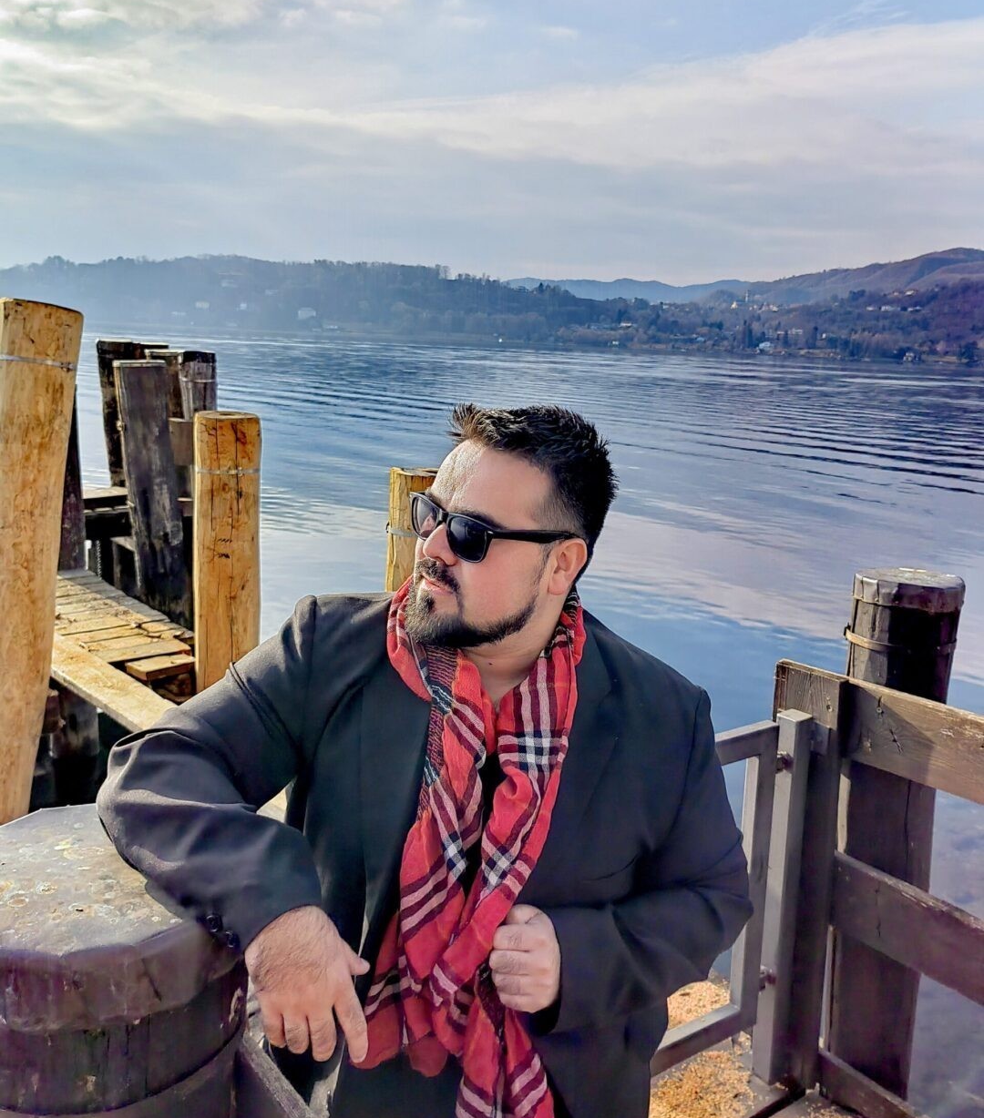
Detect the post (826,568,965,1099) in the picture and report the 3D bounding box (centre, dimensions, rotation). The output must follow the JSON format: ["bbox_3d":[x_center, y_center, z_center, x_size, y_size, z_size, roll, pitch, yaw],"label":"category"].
[{"bbox_3d":[0.953,0.737,2.494,0.255,1.420,0.255,-8,14,-35],"label":"post"}]

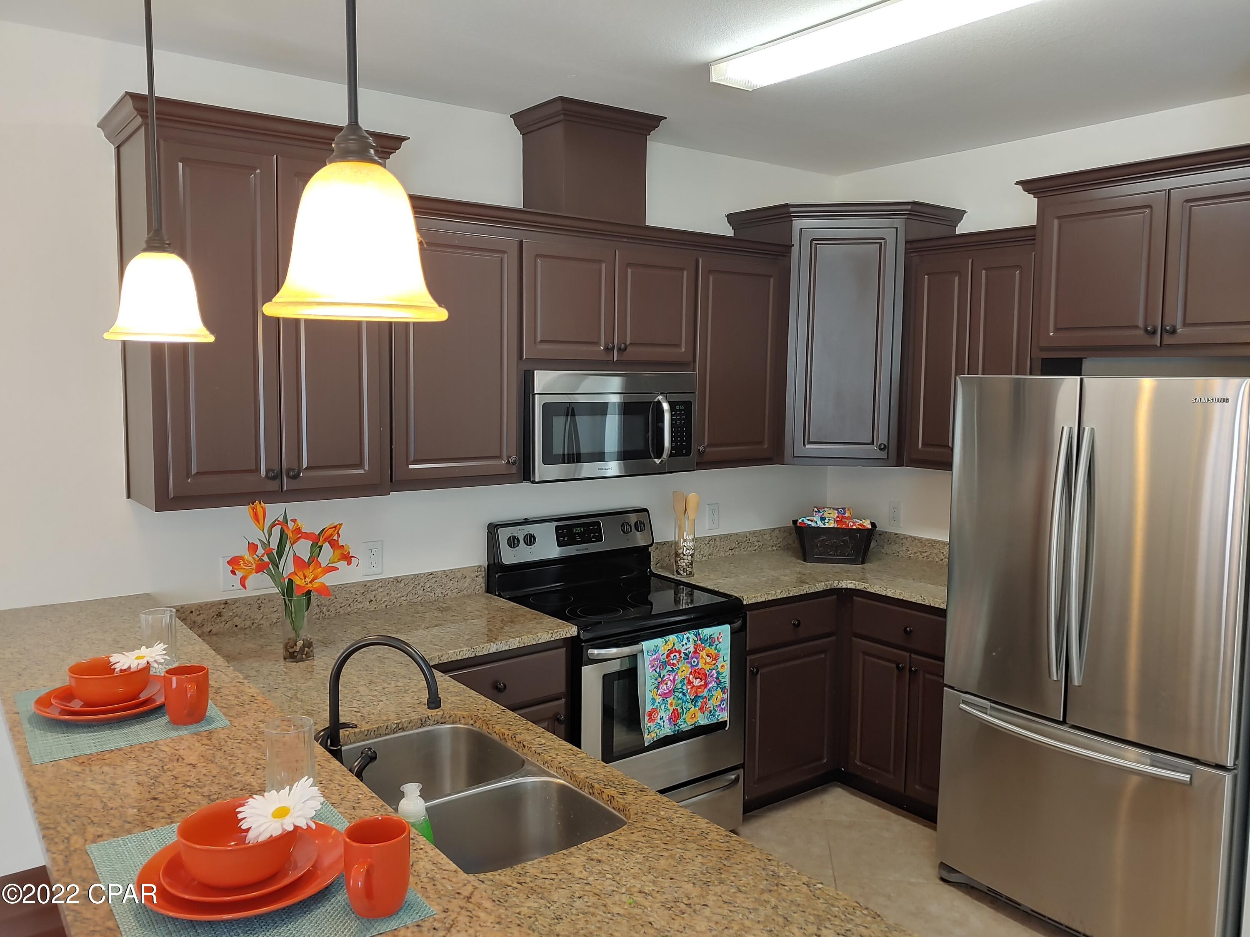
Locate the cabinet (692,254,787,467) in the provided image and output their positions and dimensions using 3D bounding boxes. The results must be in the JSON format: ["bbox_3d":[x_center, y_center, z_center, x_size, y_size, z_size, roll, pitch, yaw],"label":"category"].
[{"bbox_3d":[0.396,-0.456,3.923,0.570,0.870,0.341,-4,7,-37],"label":"cabinet"}]

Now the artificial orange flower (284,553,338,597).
[{"bbox_3d":[-0.903,0.309,2.600,0.148,0.125,0.095,-2,6,-19],"label":"artificial orange flower"}]

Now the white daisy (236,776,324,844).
[{"bbox_3d":[-0.439,0.438,1.149,0.110,0.035,0.110,8,30,33],"label":"white daisy"}]

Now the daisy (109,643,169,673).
[{"bbox_3d":[-0.973,0.379,1.808,0.110,0.030,0.110,7,22,34],"label":"daisy"}]

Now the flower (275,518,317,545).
[{"bbox_3d":[-0.974,0.187,2.680,0.090,0.080,0.110,3,6,26],"label":"flower"}]

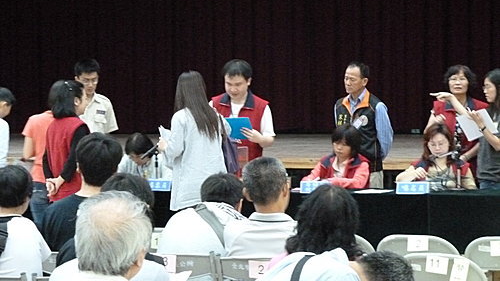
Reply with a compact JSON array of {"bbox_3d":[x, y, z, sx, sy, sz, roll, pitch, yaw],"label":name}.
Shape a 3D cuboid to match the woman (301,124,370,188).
[{"bbox_3d":[0.634,0.484,12.495,0.520,1.210,0.720,1,4,18],"label":"woman"}]

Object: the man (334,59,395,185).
[{"bbox_3d":[0.869,0.220,13.161,0.470,1.650,0.310,3,5,33],"label":"man"}]

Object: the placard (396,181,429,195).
[{"bbox_3d":[1.129,0.334,11.880,0.230,0.088,0.070,1,4,10],"label":"placard"}]

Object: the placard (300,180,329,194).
[{"bbox_3d":[0.464,0.328,11.950,0.230,0.088,0.070,1,4,10],"label":"placard"}]

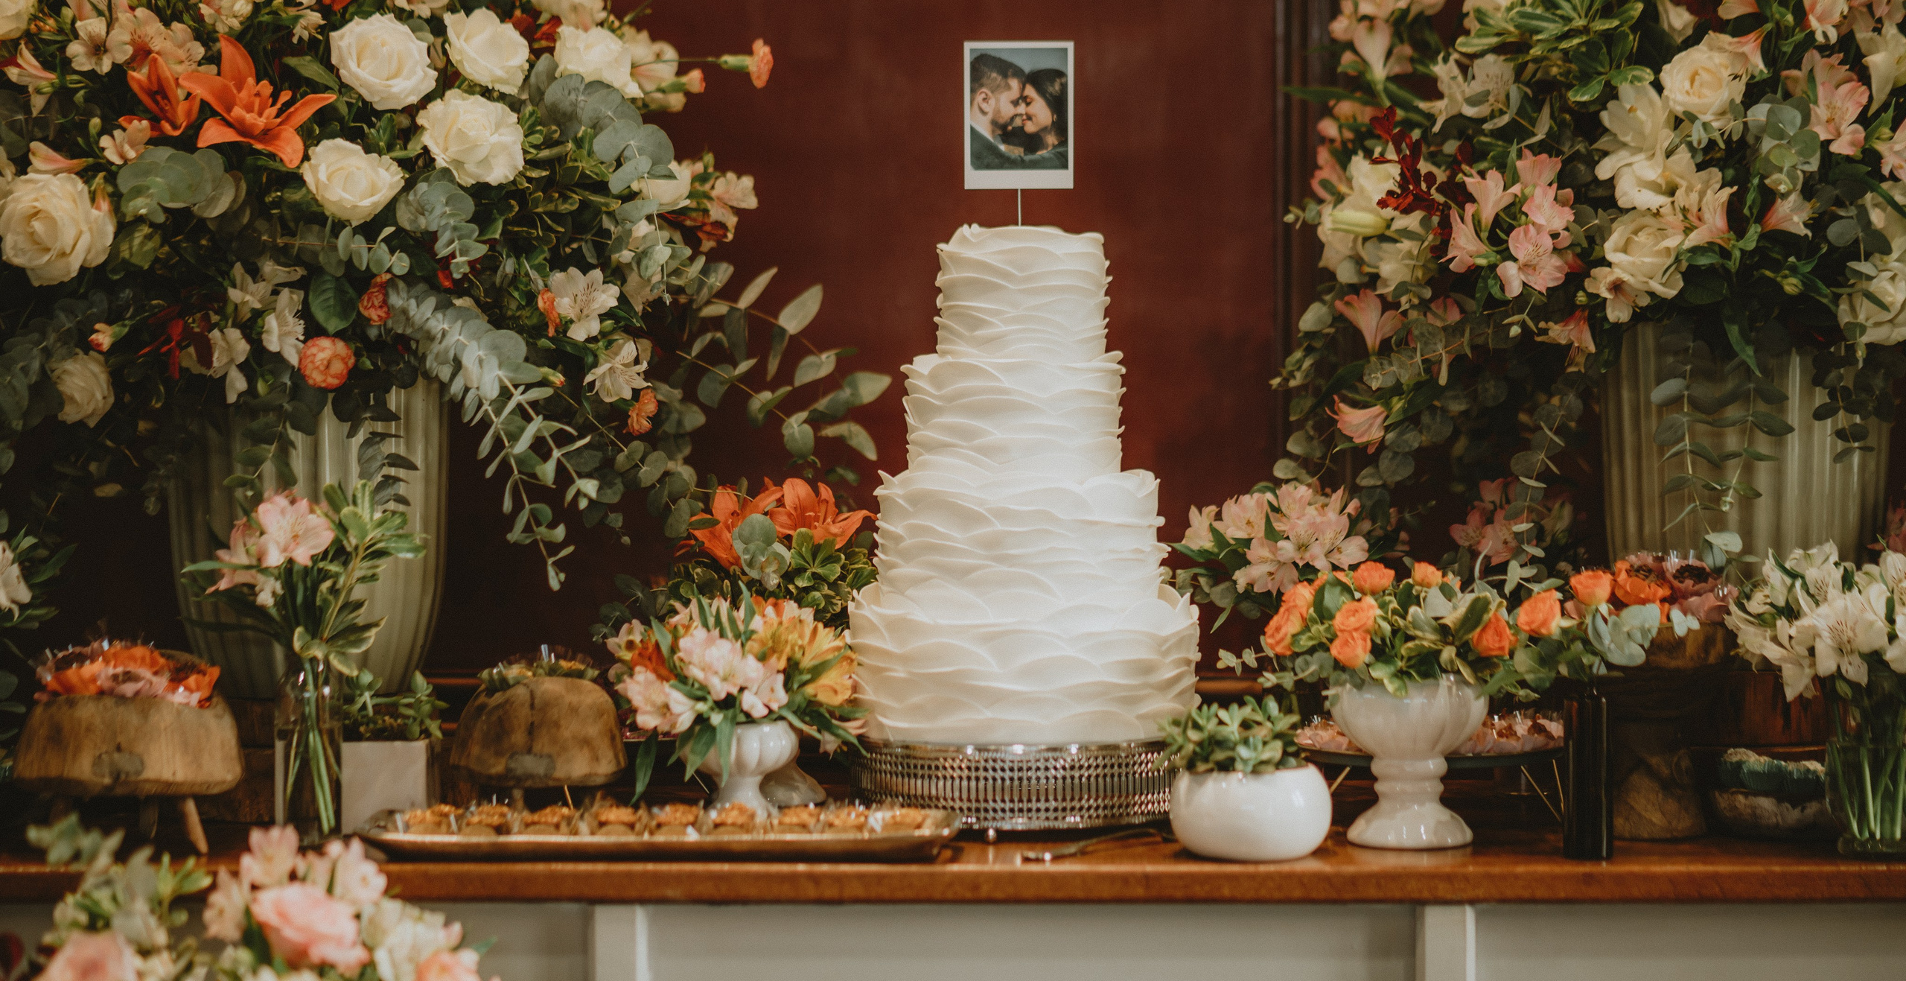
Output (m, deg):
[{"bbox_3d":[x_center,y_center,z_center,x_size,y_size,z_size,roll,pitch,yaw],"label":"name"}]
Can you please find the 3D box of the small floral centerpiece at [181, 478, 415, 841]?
[{"bbox_3d":[-0.524,0.135,3.624,0.175,0.283,0.130,0,3,0],"label":"small floral centerpiece"}]

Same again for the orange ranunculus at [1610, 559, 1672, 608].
[{"bbox_3d":[0.505,0.069,3.310,0.046,0.037,0.046,0,2,6],"label":"orange ranunculus"}]

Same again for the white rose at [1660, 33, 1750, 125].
[{"bbox_3d":[0.618,-0.338,3.700,0.072,0.072,0.062,0,3,9],"label":"white rose"}]

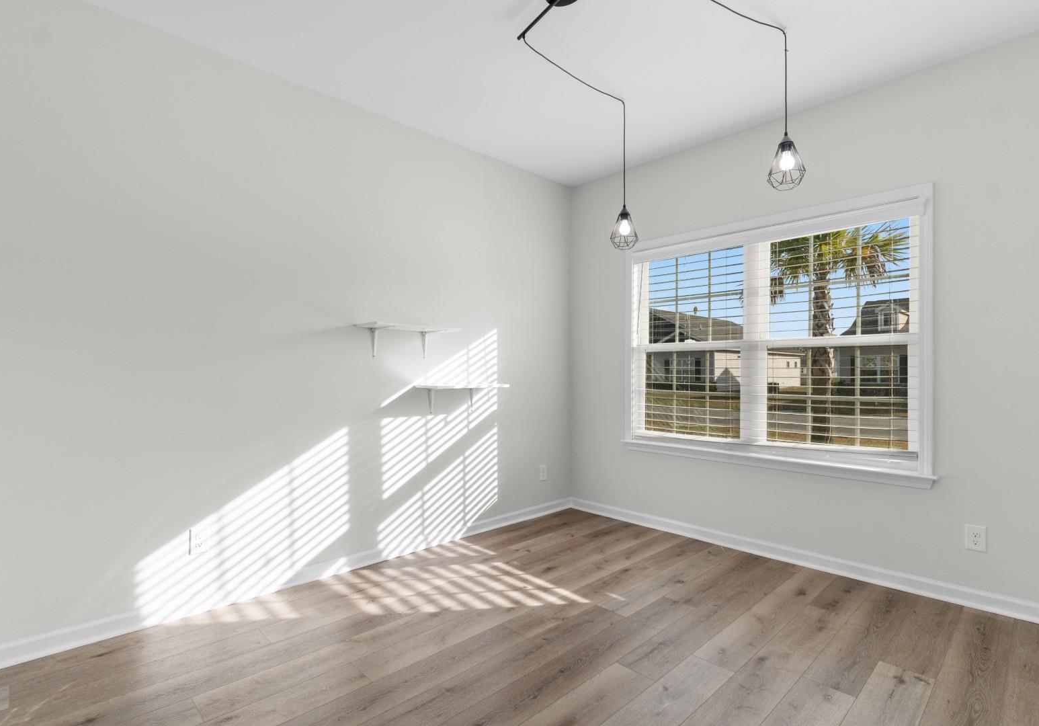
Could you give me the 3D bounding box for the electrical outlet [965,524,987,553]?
[{"bbox_3d":[2.242,0.863,2.377,0.079,0.123,0.008,0,-1,44],"label":"electrical outlet"}]

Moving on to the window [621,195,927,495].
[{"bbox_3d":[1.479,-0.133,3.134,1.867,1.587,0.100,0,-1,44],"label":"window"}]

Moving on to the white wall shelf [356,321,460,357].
[{"bbox_3d":[-0.670,-0.129,2.944,0.575,0.195,0.275,0,-1,-42],"label":"white wall shelf"}]

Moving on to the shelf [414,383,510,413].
[{"bbox_3d":[-0.375,0.242,3.212,0.575,0.187,0.275,0,-1,-42],"label":"shelf"}]

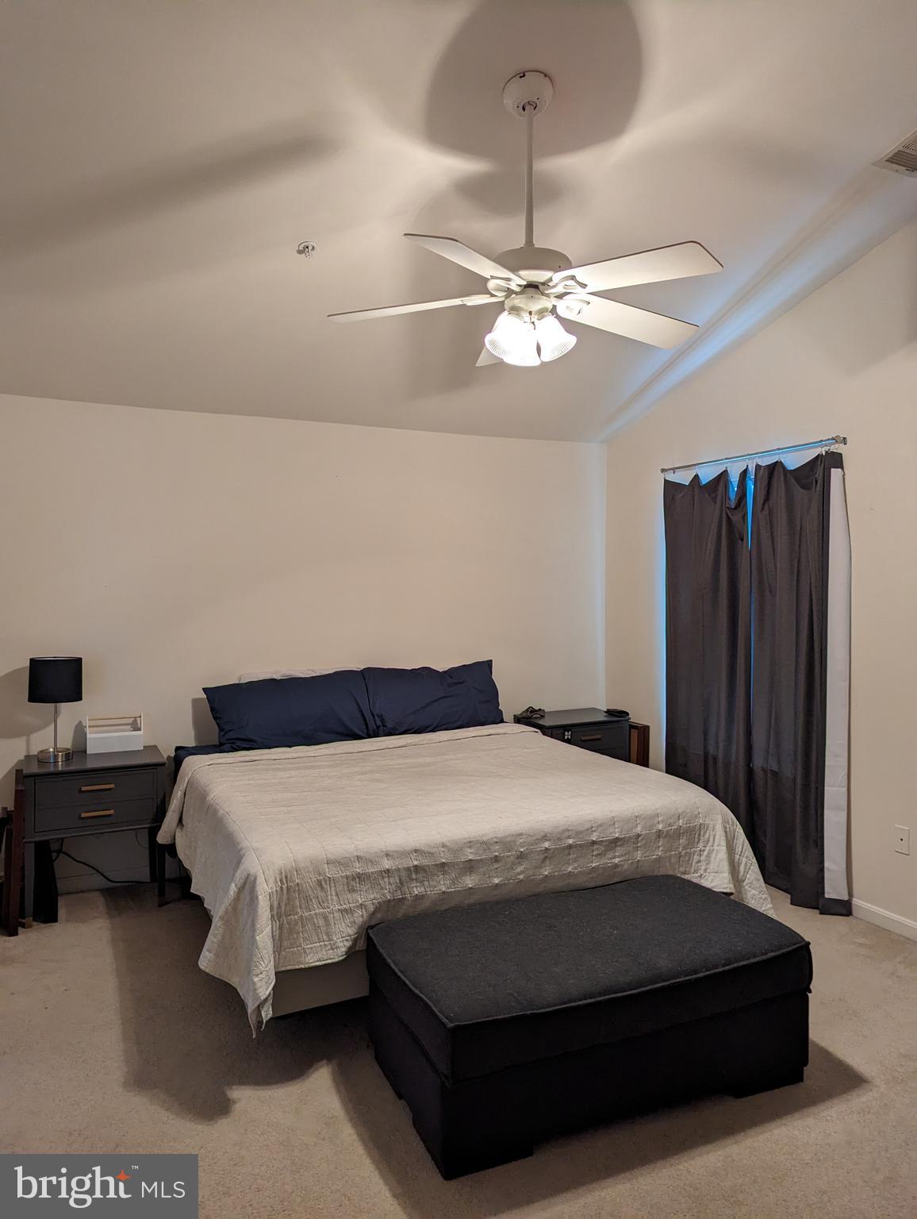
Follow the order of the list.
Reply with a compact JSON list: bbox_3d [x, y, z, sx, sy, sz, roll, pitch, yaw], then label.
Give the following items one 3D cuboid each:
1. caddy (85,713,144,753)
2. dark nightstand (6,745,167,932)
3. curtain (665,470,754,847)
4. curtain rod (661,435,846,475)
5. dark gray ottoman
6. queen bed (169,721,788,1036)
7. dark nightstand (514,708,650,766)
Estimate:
[{"bbox_3d":[-1.718,0.612,4.227,0.255,0.190,0.110,-1,2,-25],"label":"caddy"},{"bbox_3d":[-1.738,1.067,4.044,0.610,0.708,0.450,-1,2,-25],"label":"dark nightstand"},{"bbox_3d":[1.351,0.306,4.687,0.120,2.110,0.660,-1,2,-25],"label":"curtain"},{"bbox_3d":[1.490,-0.797,4.453,0.090,0.050,1.260,-1,2,-25],"label":"curtain rod"},{"bbox_3d":[0.403,1.247,2.710,1.230,0.434,0.665,-1,2,-23],"label":"dark gray ottoman"},{"bbox_3d":[-0.134,1.076,3.910,2.150,0.700,2.050,-1,2,-25],"label":"queen bed"},{"bbox_3d":[0.696,1.028,5.224,0.620,0.712,0.450,-1,2,-25],"label":"dark nightstand"}]

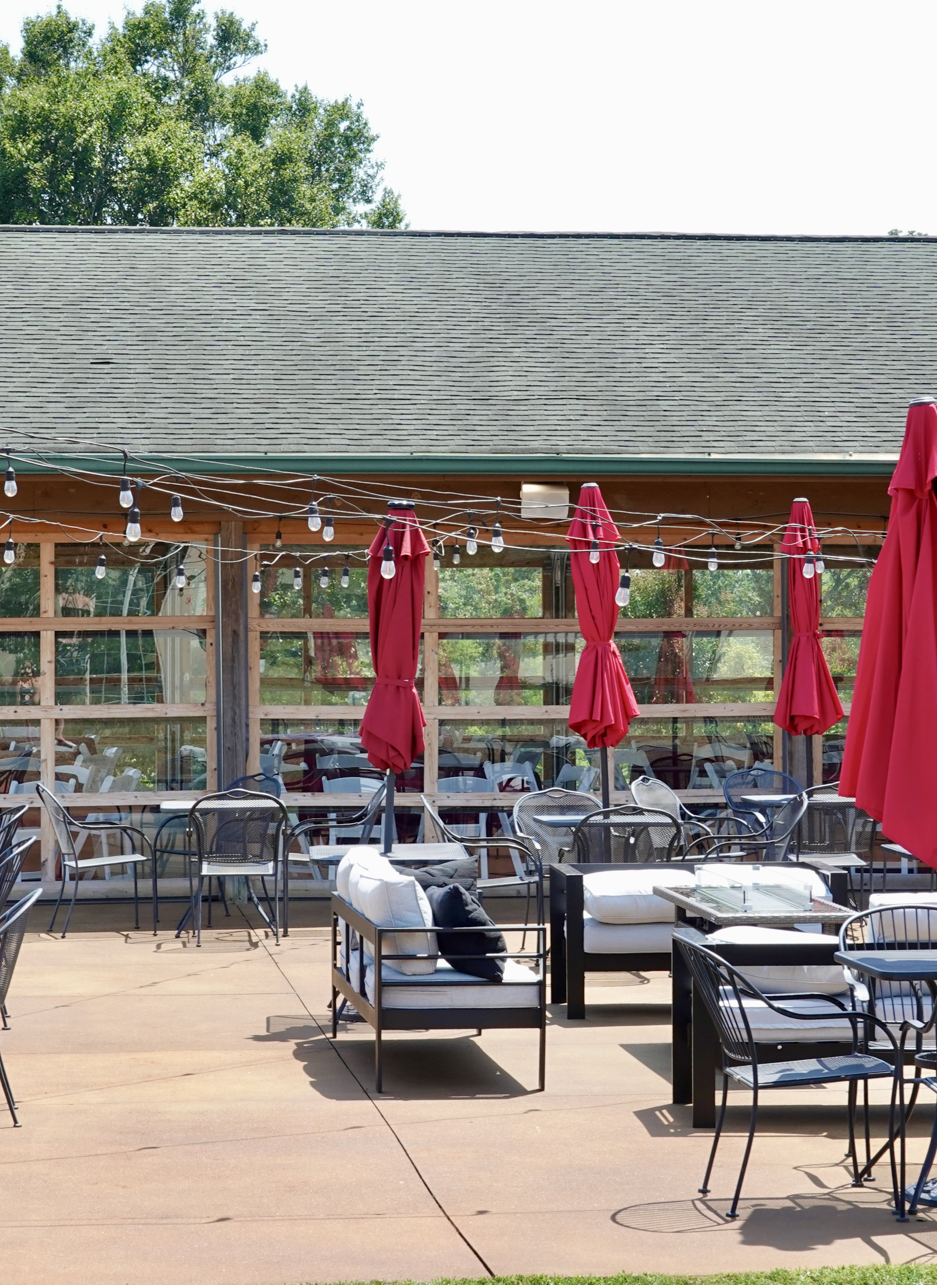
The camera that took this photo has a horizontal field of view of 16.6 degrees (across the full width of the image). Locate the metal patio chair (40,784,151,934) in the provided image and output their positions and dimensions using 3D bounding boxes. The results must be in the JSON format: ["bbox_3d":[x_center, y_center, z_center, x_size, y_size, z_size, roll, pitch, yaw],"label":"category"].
[{"bbox_3d":[-2.162,1.244,18.514,0.640,0.860,0.570,0,0,-14],"label":"metal patio chair"}]

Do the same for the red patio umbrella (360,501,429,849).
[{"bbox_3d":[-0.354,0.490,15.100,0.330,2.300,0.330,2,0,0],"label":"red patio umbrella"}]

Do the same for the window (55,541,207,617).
[{"bbox_3d":[-2.157,-0.405,20.549,0.970,0.491,0.050,0,0,-7],"label":"window"}]

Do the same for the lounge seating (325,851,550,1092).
[{"bbox_3d":[-0.144,1.292,13.053,0.670,0.830,1.640,0,0,-8],"label":"lounge seating"}]

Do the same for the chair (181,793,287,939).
[{"bbox_3d":[-1.320,1.268,18.330,0.580,0.885,0.660,0,0,-5],"label":"chair"}]

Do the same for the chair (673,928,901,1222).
[{"bbox_3d":[0.968,1.329,10.070,0.655,0.850,0.580,0,0,-10],"label":"chair"}]

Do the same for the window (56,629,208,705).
[{"bbox_3d":[-2.158,0.161,20.549,0.971,0.489,0.050,0,0,-7],"label":"window"}]

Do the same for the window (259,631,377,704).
[{"bbox_3d":[-0.844,0.166,21.155,1.078,0.491,0.050,0,0,-7],"label":"window"}]

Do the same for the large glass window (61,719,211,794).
[{"bbox_3d":[-2.189,0.742,20.997,0.989,0.492,0.050,0,0,-7],"label":"large glass window"}]

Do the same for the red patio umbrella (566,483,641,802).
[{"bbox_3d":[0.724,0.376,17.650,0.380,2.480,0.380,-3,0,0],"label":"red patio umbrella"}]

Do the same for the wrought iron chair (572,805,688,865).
[{"bbox_3d":[0.780,1.277,16.720,0.590,0.885,0.660,0,0,-13],"label":"wrought iron chair"}]

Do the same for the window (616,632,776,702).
[{"bbox_3d":[1.519,0.166,21.432,1.071,0.493,0.050,0,0,-7],"label":"window"}]

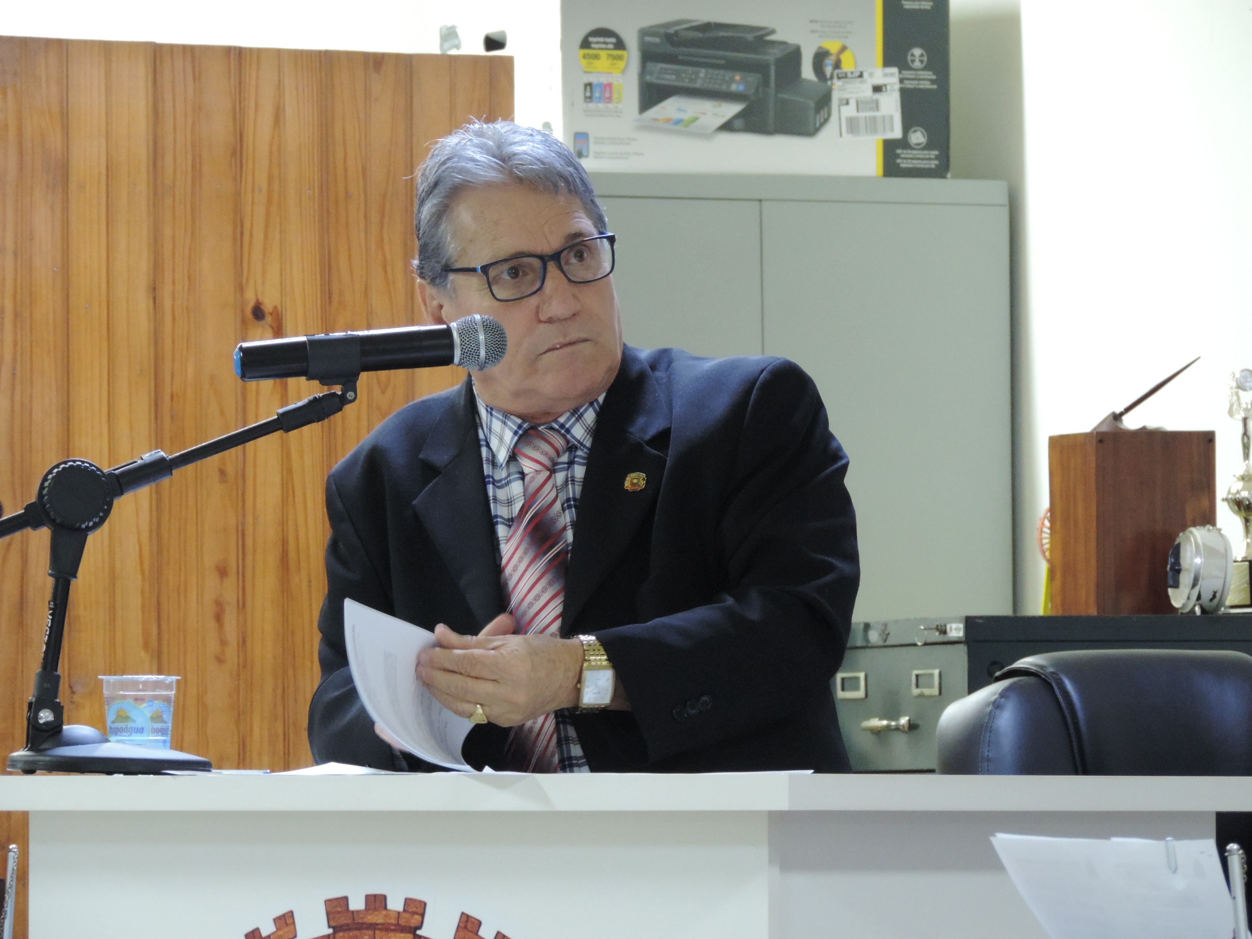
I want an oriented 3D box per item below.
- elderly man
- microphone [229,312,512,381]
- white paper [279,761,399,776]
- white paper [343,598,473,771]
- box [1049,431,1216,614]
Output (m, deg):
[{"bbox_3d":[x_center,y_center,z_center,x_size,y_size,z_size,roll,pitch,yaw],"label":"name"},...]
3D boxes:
[{"bbox_3d":[-0.050,0.335,9.150,0.580,1.300,0.720,-1,-2,16],"label":"elderly man"},{"bbox_3d":[-0.230,-0.107,9.000,0.250,0.052,0.052,-4,-1,-8],"label":"microphone"},{"bbox_3d":[-0.258,0.271,8.970,0.190,0.014,0.240,0,-2,0],"label":"white paper"},{"bbox_3d":[-0.193,0.196,8.980,0.140,0.165,0.150,0,-2,-20],"label":"white paper"},{"bbox_3d":[0.651,0.072,12.800,0.163,0.239,0.173,0,-2,-20],"label":"box"}]

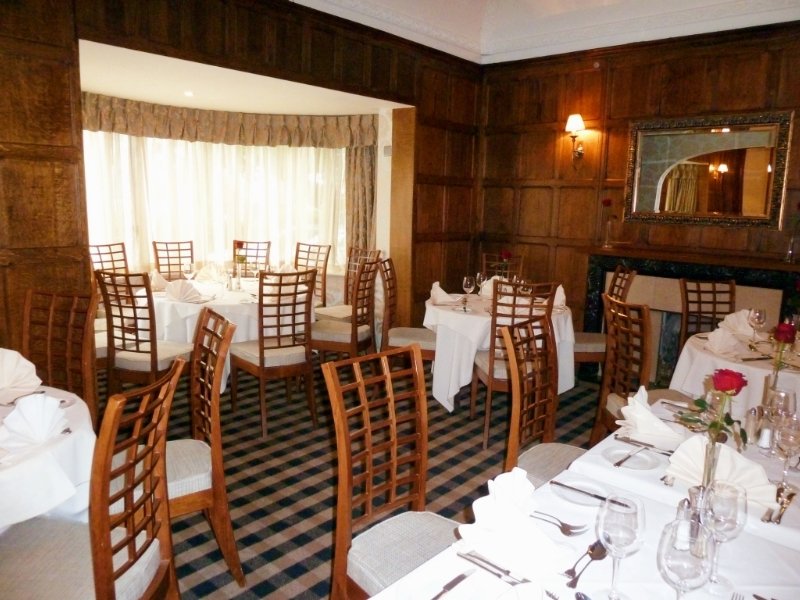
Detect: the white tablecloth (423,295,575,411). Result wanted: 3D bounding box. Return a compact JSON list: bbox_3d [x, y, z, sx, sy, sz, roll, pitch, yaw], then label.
[{"bbox_3d":[0.681,0.354,4.106,0.970,0.660,0.970,2,10,2],"label":"white tablecloth"}]

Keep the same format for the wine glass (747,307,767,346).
[{"bbox_3d":[1.867,0.139,3.011,0.085,0.195,0.085,1,10,0],"label":"wine glass"}]

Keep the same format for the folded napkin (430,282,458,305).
[{"bbox_3d":[0.315,-0.057,4.086,0.140,0.130,0.220,1,10,-2],"label":"folded napkin"}]

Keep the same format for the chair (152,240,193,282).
[{"bbox_3d":[-2.021,-0.008,5.313,0.420,1.020,0.540,-4,11,-29],"label":"chair"}]

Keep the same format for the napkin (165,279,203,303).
[{"bbox_3d":[-1.439,-0.073,3.941,0.240,0.145,0.190,5,10,20],"label":"napkin"}]

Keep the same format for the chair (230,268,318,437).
[{"bbox_3d":[-0.805,0.286,3.720,0.440,1.010,0.540,-5,12,-33],"label":"chair"}]

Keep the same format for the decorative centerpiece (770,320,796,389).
[{"bbox_3d":[1.134,0.250,1.728,0.085,0.375,0.085,10,13,41],"label":"decorative centerpiece"}]

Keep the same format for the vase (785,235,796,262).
[{"bbox_3d":[2.551,-0.338,3.761,0.075,0.190,0.075,10,13,41],"label":"vase"}]

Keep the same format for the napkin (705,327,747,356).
[{"bbox_3d":[1.625,0.192,2.895,0.140,0.130,0.220,1,10,-6],"label":"napkin"}]

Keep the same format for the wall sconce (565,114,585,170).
[{"bbox_3d":[1.455,-1.314,4.790,0.160,0.420,0.200,10,13,41],"label":"wall sconce"}]

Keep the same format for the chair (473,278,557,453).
[{"bbox_3d":[0.713,0.351,3.589,0.420,1.020,0.540,2,10,2],"label":"chair"}]

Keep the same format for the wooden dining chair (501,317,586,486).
[{"bbox_3d":[0.649,0.609,2.130,0.540,1.010,0.440,10,13,39],"label":"wooden dining chair"}]

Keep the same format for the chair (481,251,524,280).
[{"bbox_3d":[0.847,0.159,4.716,0.420,1.020,0.540,2,10,3],"label":"chair"}]

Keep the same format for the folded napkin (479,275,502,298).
[{"bbox_3d":[0.707,-0.086,4.312,0.220,0.130,0.140,2,10,4],"label":"folded napkin"}]

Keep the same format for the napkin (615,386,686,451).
[{"bbox_3d":[0.801,0.350,1.811,0.190,0.140,0.220,10,13,41],"label":"napkin"}]

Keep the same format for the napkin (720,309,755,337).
[{"bbox_3d":[1.867,0.136,3.252,0.220,0.130,0.140,3,10,8],"label":"napkin"}]

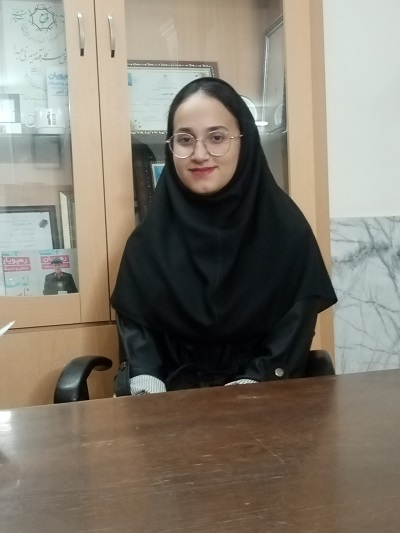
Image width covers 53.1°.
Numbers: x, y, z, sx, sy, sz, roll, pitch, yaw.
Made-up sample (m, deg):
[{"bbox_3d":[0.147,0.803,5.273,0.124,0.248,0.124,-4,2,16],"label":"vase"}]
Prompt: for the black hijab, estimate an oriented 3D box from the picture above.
[{"bbox_3d":[0.042,-0.140,0.891,0.470,0.560,0.310,-2,2,7],"label":"black hijab"}]

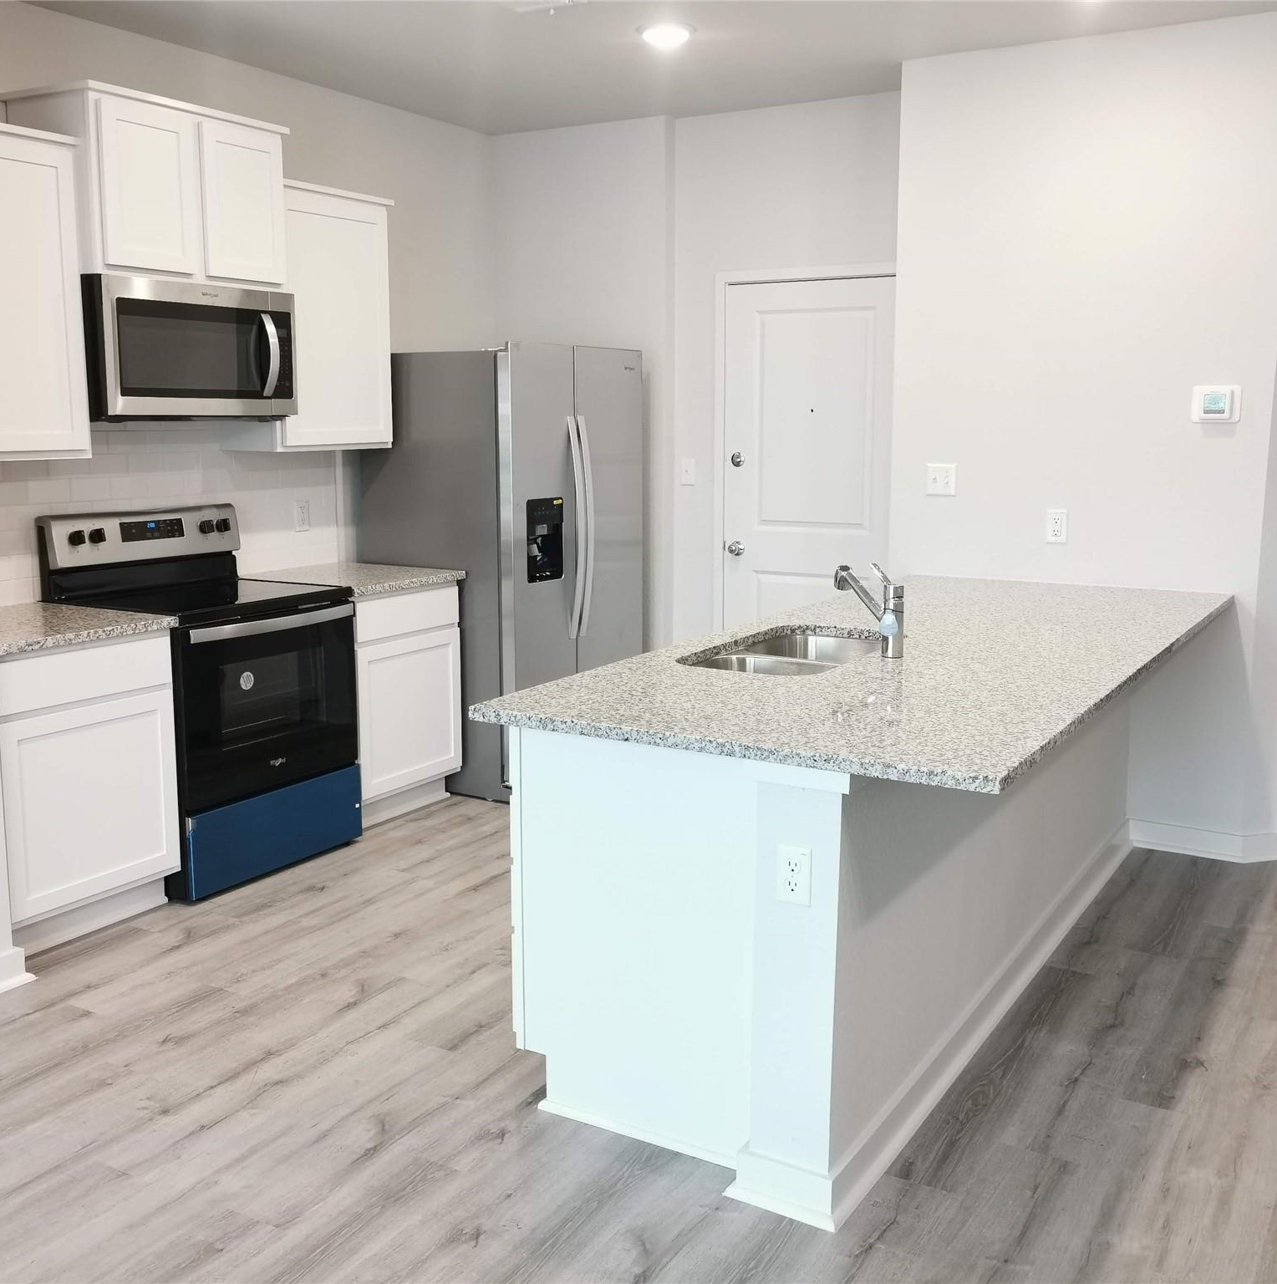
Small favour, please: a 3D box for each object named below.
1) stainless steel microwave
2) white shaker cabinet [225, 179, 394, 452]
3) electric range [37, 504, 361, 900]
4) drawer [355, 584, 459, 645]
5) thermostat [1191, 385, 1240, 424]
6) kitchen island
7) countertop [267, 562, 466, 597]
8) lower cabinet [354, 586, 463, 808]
[{"bbox_3d":[-1.542,-0.936,4.505,0.417,0.426,0.768,6,11,30],"label":"stainless steel microwave"},{"bbox_3d":[-1.221,-1.171,5.087,0.340,0.917,0.614,6,11,30],"label":"white shaker cabinet"},{"bbox_3d":[-1.415,0.159,4.608,0.683,1.173,0.760,6,11,30],"label":"electric range"},{"bbox_3d":[-1.063,-0.119,5.214,0.513,0.136,0.590,6,11,30],"label":"drawer"},{"bbox_3d":[1.898,-0.779,4.551,0.152,0.121,0.028,6,11,30],"label":"thermostat"},{"bbox_3d":[0.815,0.438,3.797,1.103,0.911,2.749,6,11,30],"label":"kitchen island"},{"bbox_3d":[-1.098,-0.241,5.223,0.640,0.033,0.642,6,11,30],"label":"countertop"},{"bbox_3d":[-1.110,0.183,5.289,0.618,0.828,0.615,6,11,30],"label":"lower cabinet"}]

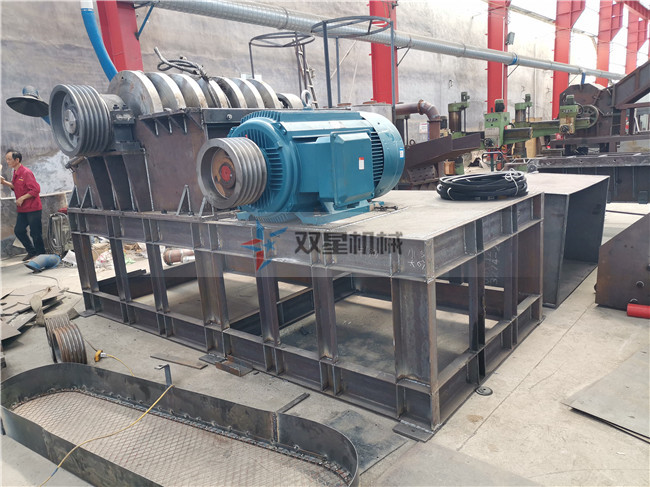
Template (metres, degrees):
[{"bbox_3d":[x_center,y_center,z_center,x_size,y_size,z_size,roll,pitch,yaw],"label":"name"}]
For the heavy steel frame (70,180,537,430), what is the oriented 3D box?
[{"bbox_3d":[-0.379,0.149,4.280,3.723,0.990,1.713,6,15,39],"label":"heavy steel frame"}]

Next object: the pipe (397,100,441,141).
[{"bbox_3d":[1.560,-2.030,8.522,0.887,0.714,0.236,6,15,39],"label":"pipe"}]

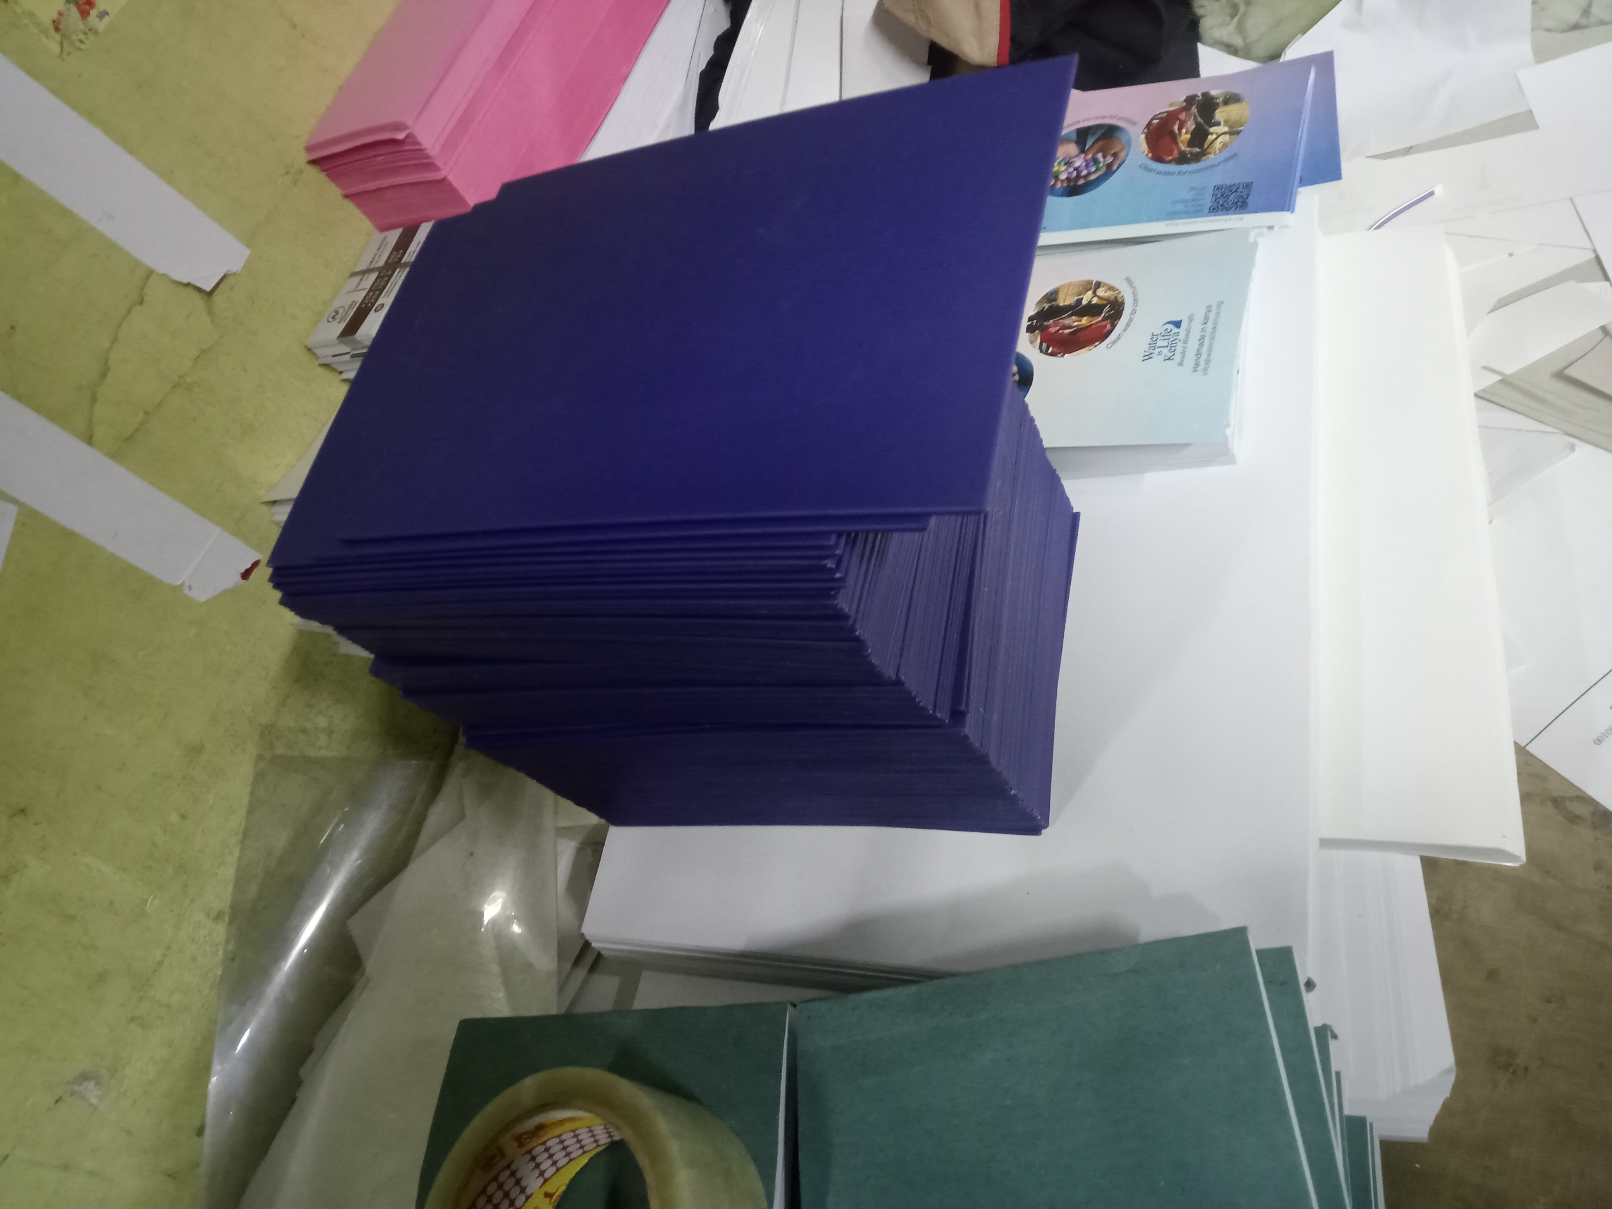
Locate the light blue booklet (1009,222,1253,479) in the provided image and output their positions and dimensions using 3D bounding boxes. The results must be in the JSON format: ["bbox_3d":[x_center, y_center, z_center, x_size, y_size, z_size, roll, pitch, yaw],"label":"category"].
[{"bbox_3d":[0.127,-0.121,0.653,0.182,0.021,0.129,0,60,29],"label":"light blue booklet"}]

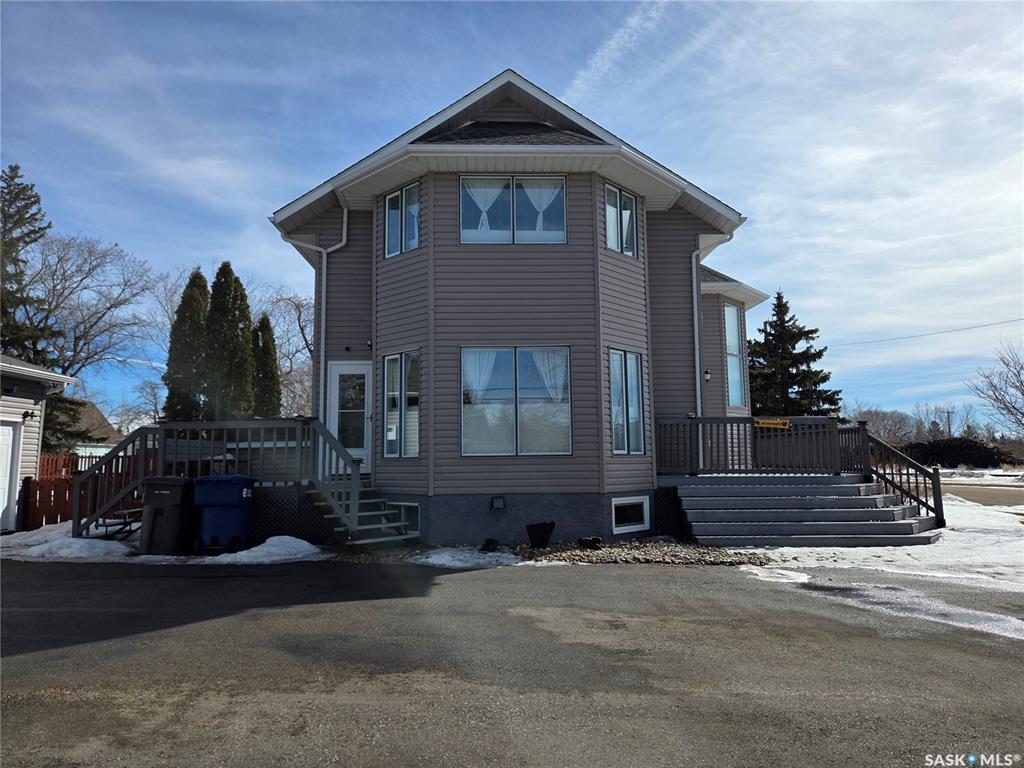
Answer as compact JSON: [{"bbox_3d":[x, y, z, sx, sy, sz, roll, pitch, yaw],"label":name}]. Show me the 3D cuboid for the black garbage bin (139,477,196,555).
[{"bbox_3d":[-5.247,1.986,10.347,0.620,1.120,0.700,0,-7,-10],"label":"black garbage bin"}]

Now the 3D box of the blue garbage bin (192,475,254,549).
[{"bbox_3d":[-4.407,1.980,10.468,0.660,1.120,0.740,0,-7,-10],"label":"blue garbage bin"}]

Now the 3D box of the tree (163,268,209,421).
[{"bbox_3d":[-8.879,0.148,18.619,1.400,6.800,1.400,-1,-7,0],"label":"tree"}]

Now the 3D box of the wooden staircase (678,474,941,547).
[{"bbox_3d":[5.124,2.058,11.231,4.400,1.070,2.150,-1,-7,0],"label":"wooden staircase"}]

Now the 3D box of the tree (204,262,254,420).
[{"bbox_3d":[-7.720,0.035,18.630,1.500,7.000,1.500,-1,-7,0],"label":"tree"}]

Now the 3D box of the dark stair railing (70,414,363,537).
[{"bbox_3d":[-4.683,1.450,10.560,4.900,1.920,0.950,-1,-7,0],"label":"dark stair railing"}]

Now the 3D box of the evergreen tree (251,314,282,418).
[{"bbox_3d":[-7.111,0.816,19.344,1.100,5.700,1.100,-1,-7,0],"label":"evergreen tree"}]

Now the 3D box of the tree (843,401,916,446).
[{"bbox_3d":[45.978,6.472,84.757,9.200,8.200,9.200,-1,-7,0],"label":"tree"}]

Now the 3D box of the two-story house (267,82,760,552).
[{"bbox_3d":[1.287,-1.097,17.239,11.400,8.750,13.200,0,-7,-2],"label":"two-story house"}]

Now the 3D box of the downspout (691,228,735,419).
[{"bbox_3d":[3.843,-0.630,12.752,0.800,4.500,0.400,0,-7,-2],"label":"downspout"}]

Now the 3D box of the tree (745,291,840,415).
[{"bbox_3d":[11.003,0.200,27.143,5.000,8.200,5.000,-1,-7,0],"label":"tree"}]

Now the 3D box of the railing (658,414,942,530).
[{"bbox_3d":[5.119,1.587,12.292,5.050,2.000,0.950,-1,-7,0],"label":"railing"}]

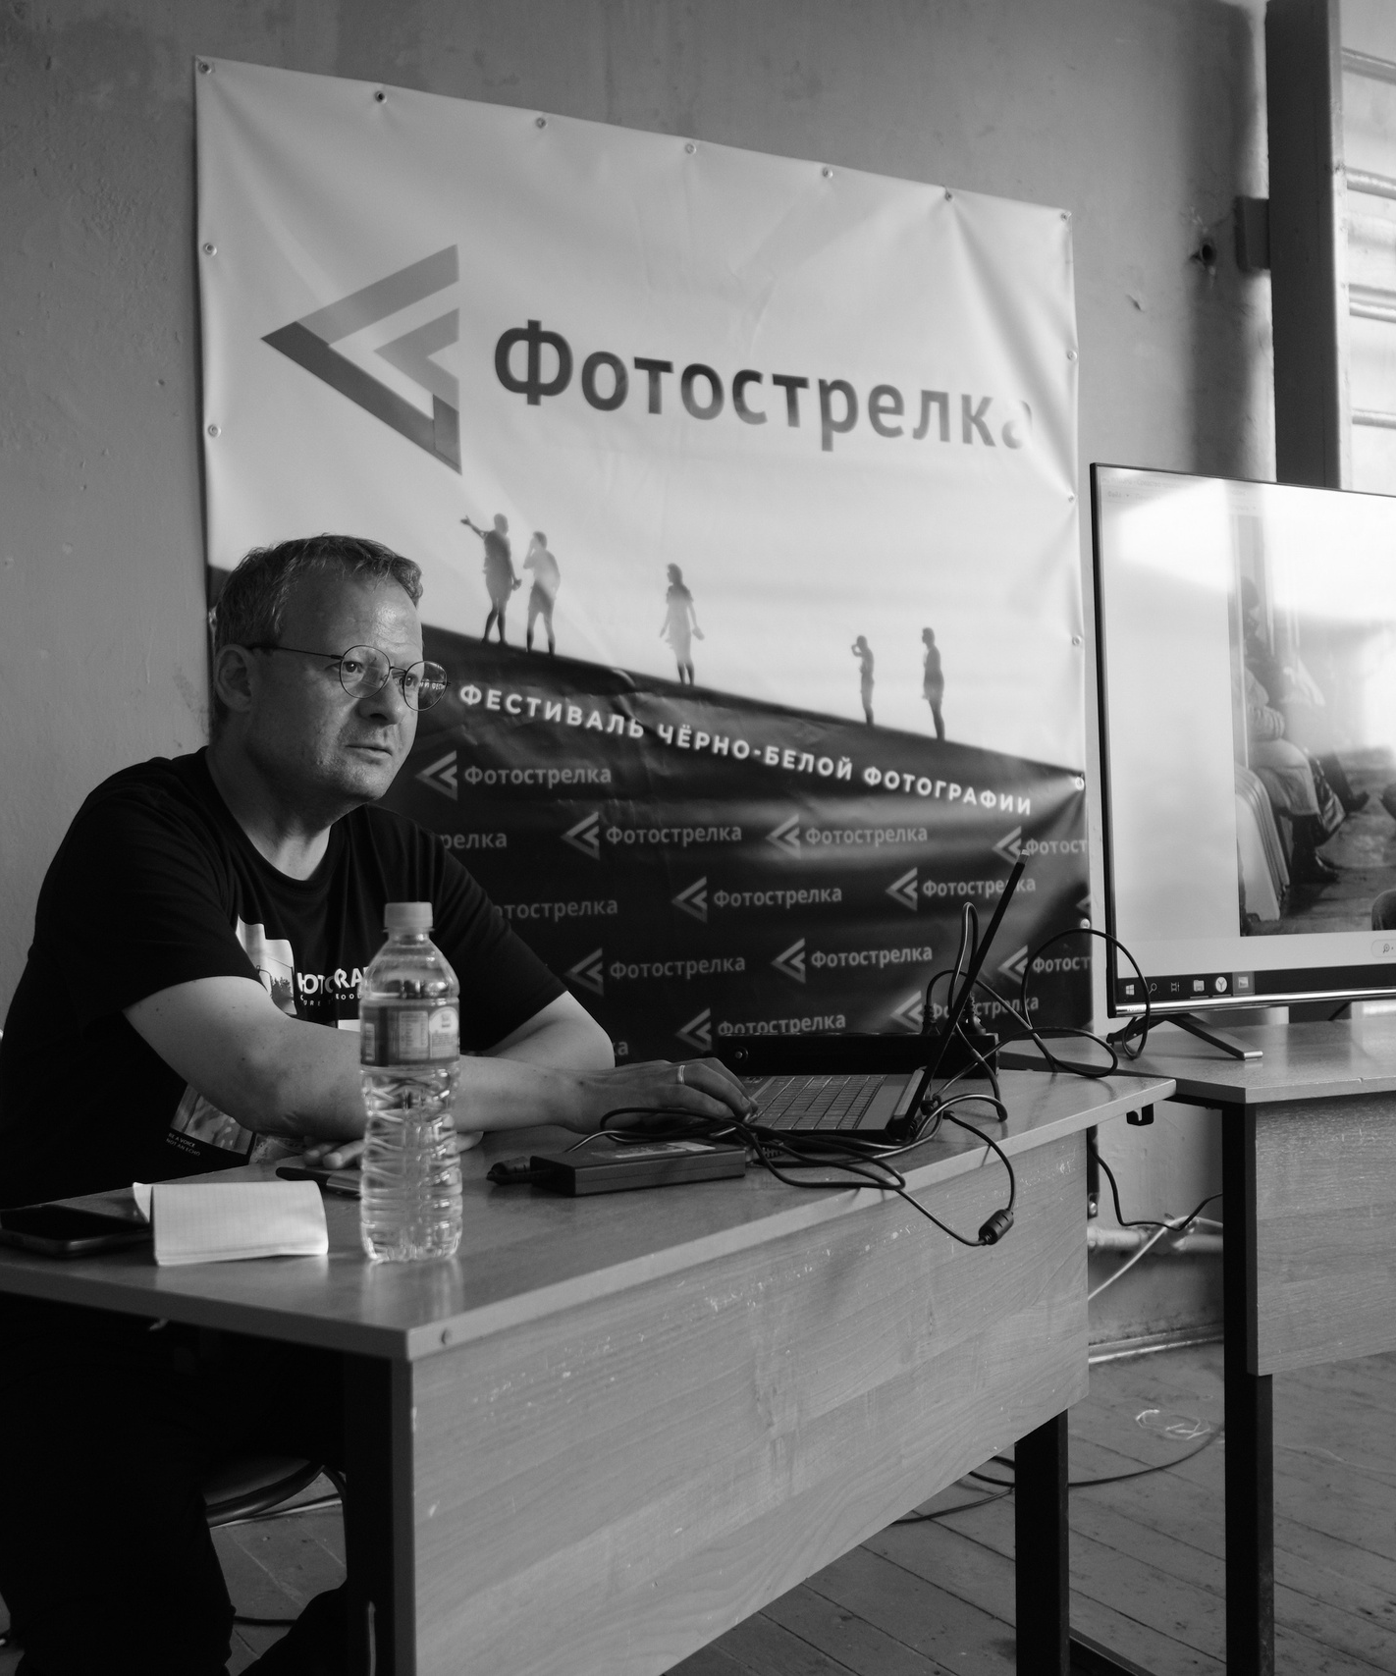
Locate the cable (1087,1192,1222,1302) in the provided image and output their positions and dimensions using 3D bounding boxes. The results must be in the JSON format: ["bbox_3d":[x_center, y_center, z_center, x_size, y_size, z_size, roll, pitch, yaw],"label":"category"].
[{"bbox_3d":[0.874,0.783,3.606,0.335,0.209,0.120,-1,-1,-28],"label":"cable"}]

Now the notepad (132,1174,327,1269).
[{"bbox_3d":[-0.290,0.242,1.209,0.107,0.045,0.058,-1,-1,-16],"label":"notepad"}]

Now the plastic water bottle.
[{"bbox_3d":[-0.182,0.152,1.194,0.065,0.222,0.065,-1,-1,-9],"label":"plastic water bottle"}]

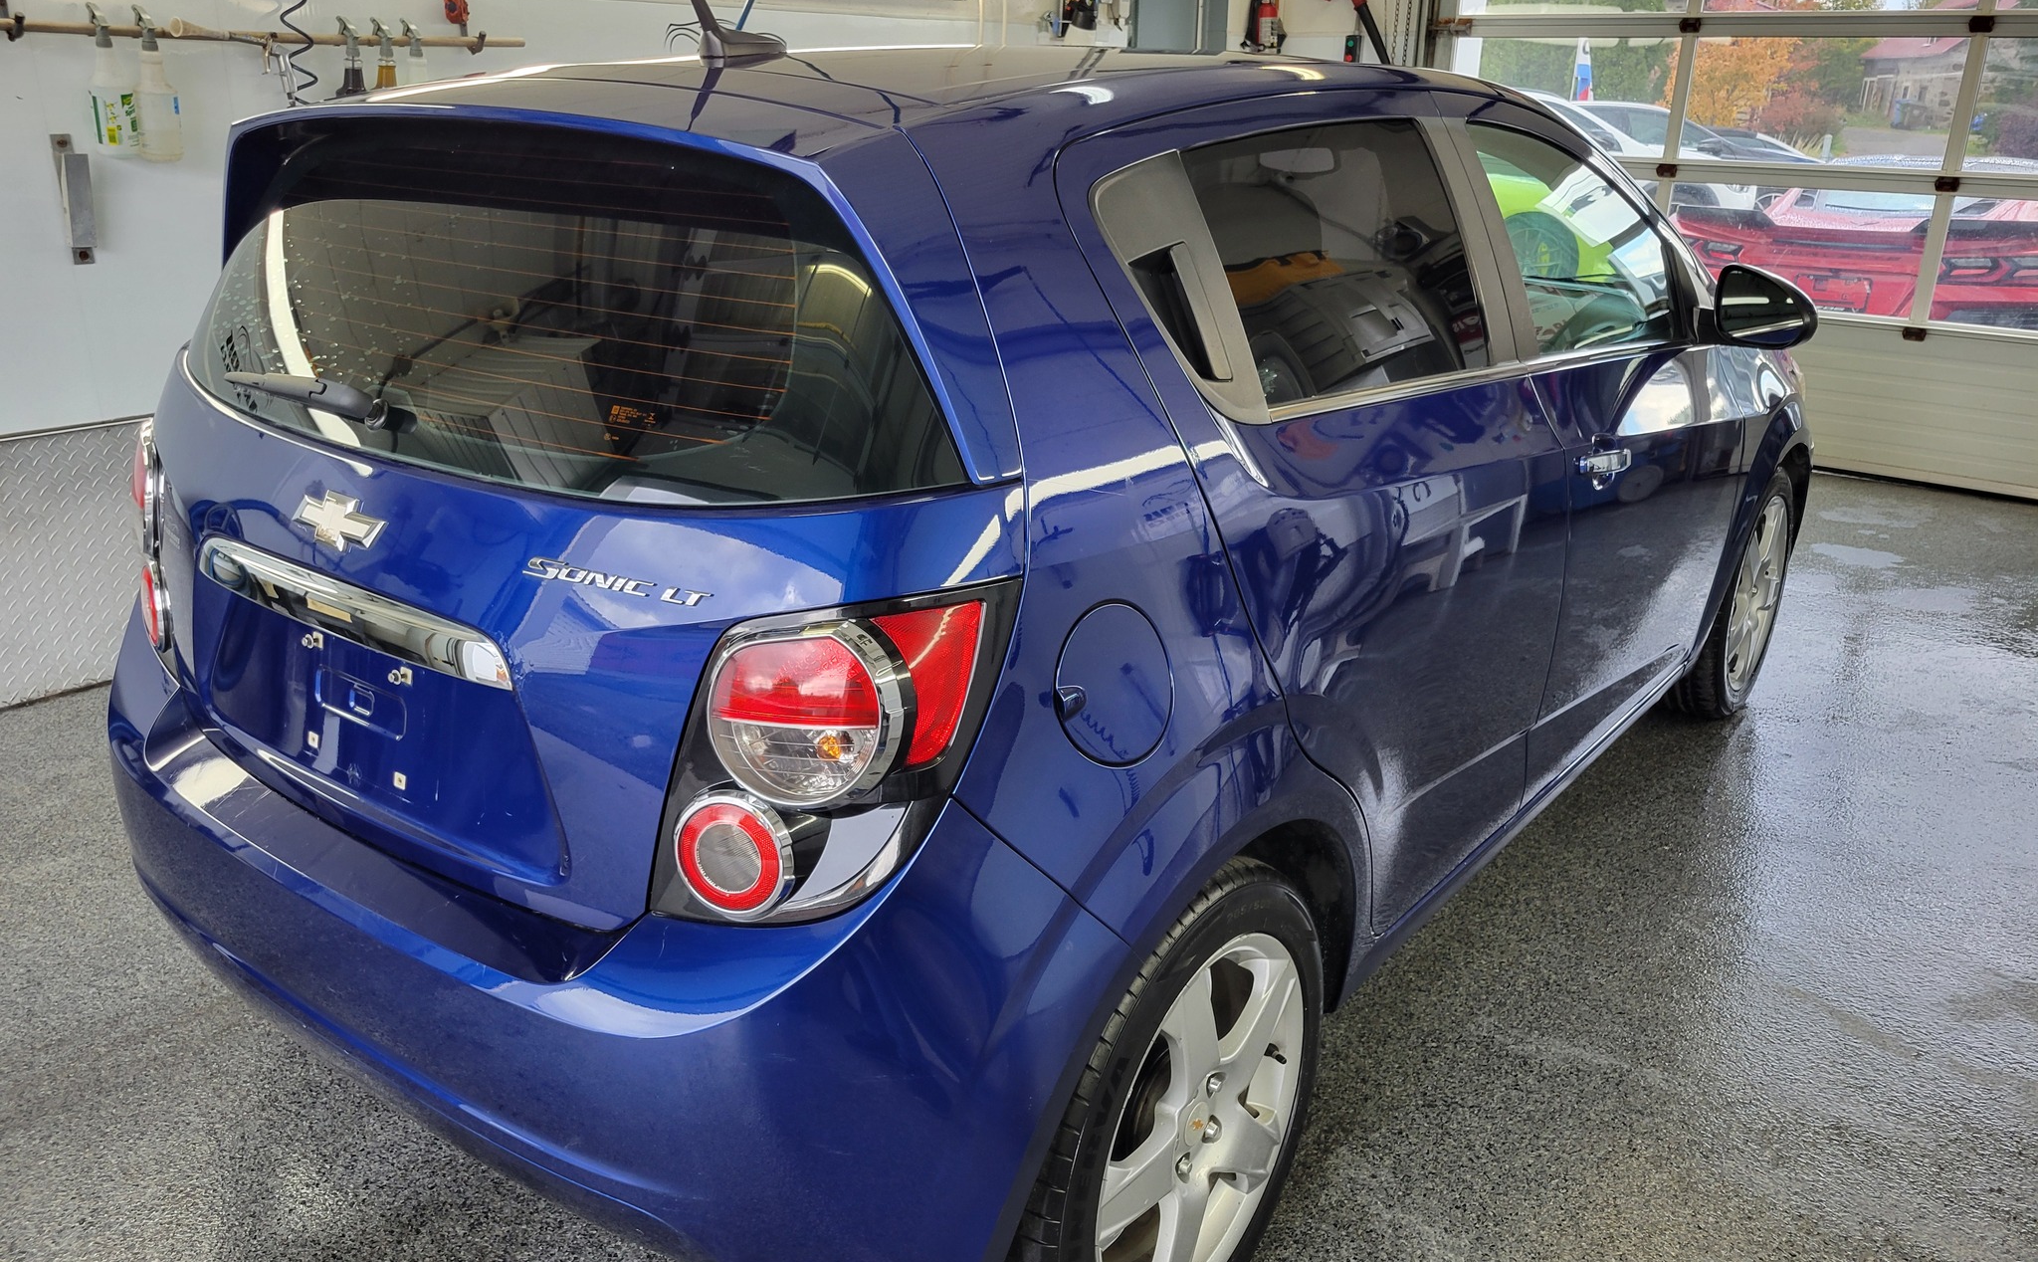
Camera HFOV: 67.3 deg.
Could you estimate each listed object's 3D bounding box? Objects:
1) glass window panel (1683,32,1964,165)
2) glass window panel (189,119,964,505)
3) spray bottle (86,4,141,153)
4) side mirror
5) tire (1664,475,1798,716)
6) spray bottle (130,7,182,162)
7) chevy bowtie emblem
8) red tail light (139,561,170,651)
[{"bbox_3d":[2.957,-1.961,5.682,0.930,0.447,0.030,16,25,35],"label":"glass window panel"},{"bbox_3d":[-0.599,-0.380,1.765,1.280,0.440,0.170,16,-5,35],"label":"glass window panel"},{"bbox_3d":[-1.908,-1.161,3.227,0.115,0.297,0.095,14,24,34],"label":"spray bottle"},{"bbox_3d":[1.355,-0.588,2.772,0.178,0.156,0.115,15,24,35],"label":"side mirror"},{"bbox_3d":[1.688,-0.114,3.705,0.210,0.632,0.632,15,24,34],"label":"tire"},{"bbox_3d":[-1.922,-1.213,3.407,0.110,0.315,0.095,16,25,35],"label":"spray bottle"},{"bbox_3d":[-0.740,-0.117,1.658,0.183,0.060,0.016,14,6,35],"label":"chevy bowtie emblem"},{"bbox_3d":[-1.168,-0.034,2.091,0.060,0.122,0.122,-15,25,-37],"label":"red tail light"}]

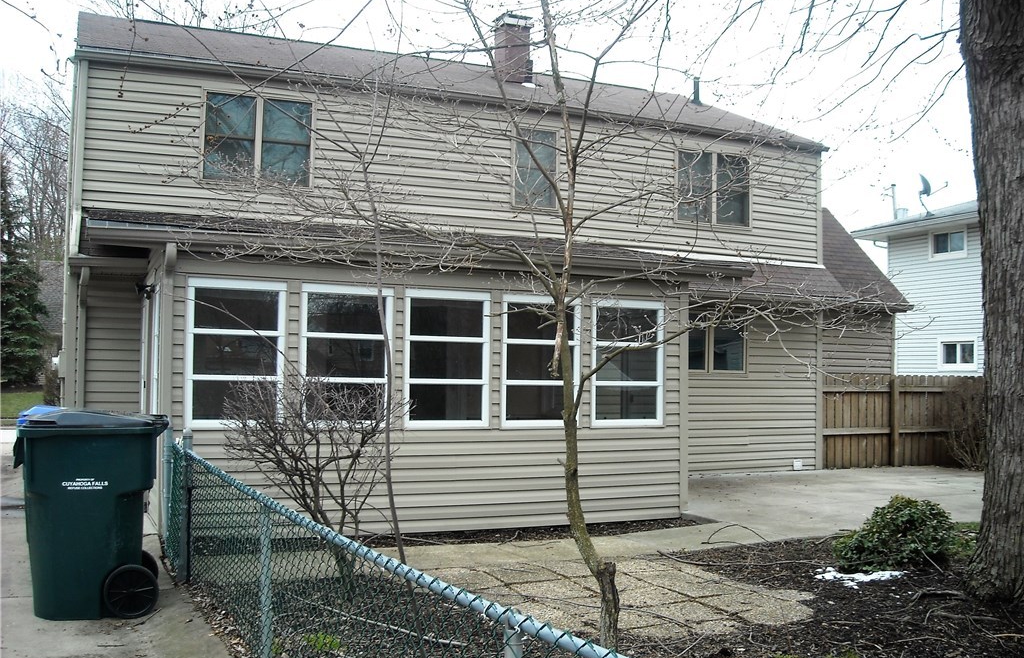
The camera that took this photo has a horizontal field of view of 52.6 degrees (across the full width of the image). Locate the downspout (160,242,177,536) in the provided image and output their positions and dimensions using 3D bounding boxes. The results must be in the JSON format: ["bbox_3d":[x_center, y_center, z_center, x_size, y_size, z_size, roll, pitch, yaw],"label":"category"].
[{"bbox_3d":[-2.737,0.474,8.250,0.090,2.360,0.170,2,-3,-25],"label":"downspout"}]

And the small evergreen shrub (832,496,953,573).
[{"bbox_3d":[2.697,1.421,7.300,0.850,0.520,0.780,2,-3,-25],"label":"small evergreen shrub"}]

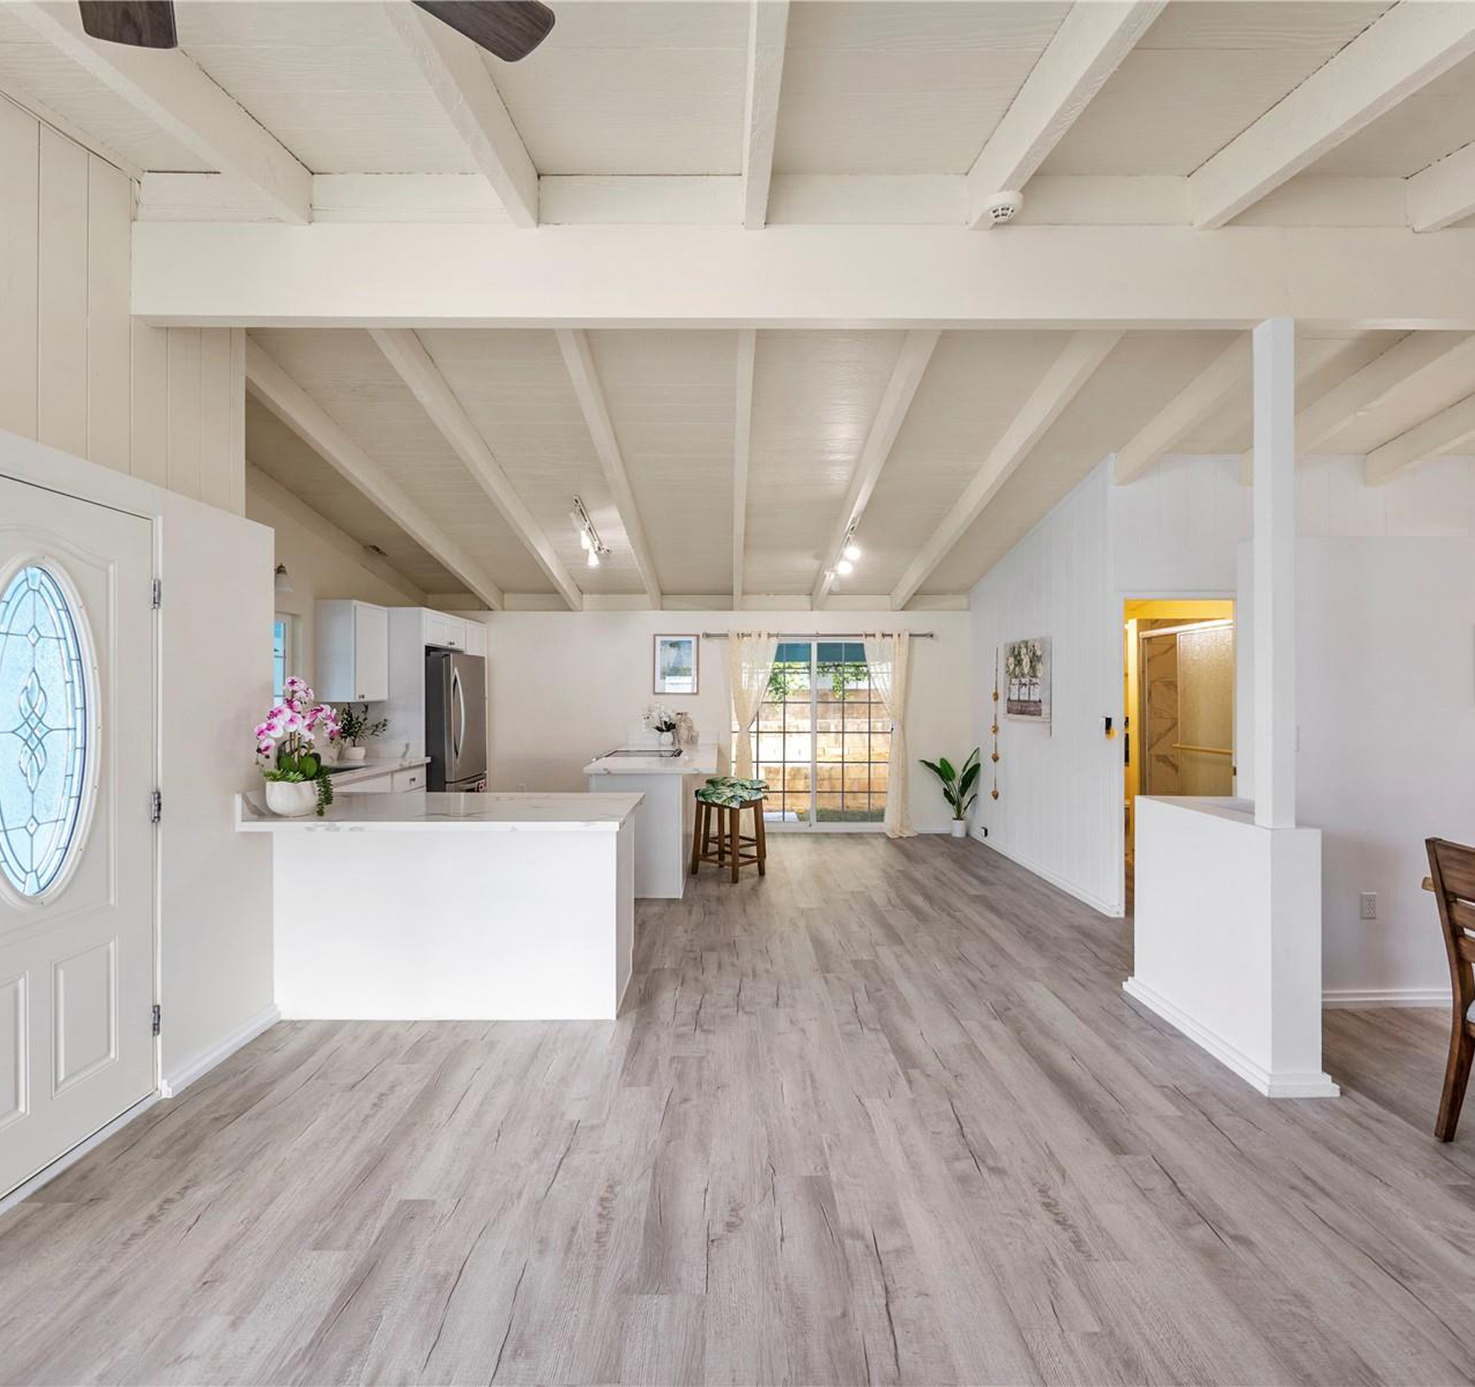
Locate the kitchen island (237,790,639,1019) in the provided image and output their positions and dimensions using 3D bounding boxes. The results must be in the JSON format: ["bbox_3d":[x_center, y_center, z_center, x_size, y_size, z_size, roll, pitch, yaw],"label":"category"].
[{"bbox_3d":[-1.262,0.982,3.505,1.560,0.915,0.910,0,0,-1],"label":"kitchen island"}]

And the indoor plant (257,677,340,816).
[{"bbox_3d":[-1.970,0.238,3.353,0.371,0.619,0.313,0,0,0],"label":"indoor plant"}]

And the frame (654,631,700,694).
[{"bbox_3d":[-0.631,-0.308,7.767,0.467,0.646,0.030,0,0,0],"label":"frame"}]

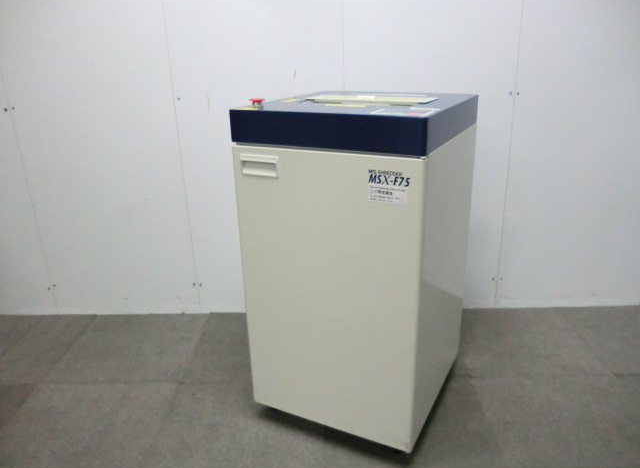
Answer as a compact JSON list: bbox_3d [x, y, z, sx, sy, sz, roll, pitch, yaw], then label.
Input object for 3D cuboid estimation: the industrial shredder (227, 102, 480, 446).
[{"bbox_3d":[0.136,0.070,1.565,0.520,0.957,0.548,9,23,26],"label":"industrial shredder"}]

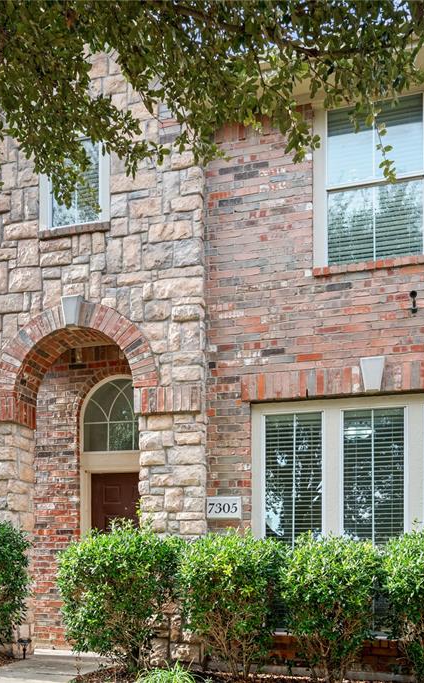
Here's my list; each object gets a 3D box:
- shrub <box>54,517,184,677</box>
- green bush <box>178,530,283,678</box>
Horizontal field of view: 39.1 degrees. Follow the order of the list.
[{"bbox_3d":[-0.872,2.378,5.570,1.080,1.380,0.980,0,0,18],"label":"shrub"},{"bbox_3d":[0.162,2.298,5.240,0.880,1.270,0.850,0,0,0],"label":"green bush"}]

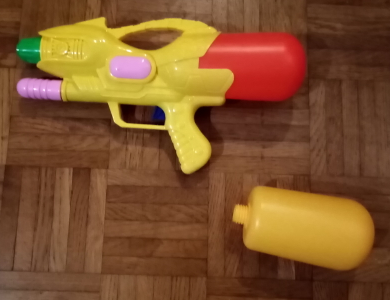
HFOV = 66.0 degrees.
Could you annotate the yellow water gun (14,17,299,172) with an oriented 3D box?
[{"bbox_3d":[-0.046,-0.074,0.393,0.385,0.093,0.209,2,83,-1],"label":"yellow water gun"}]

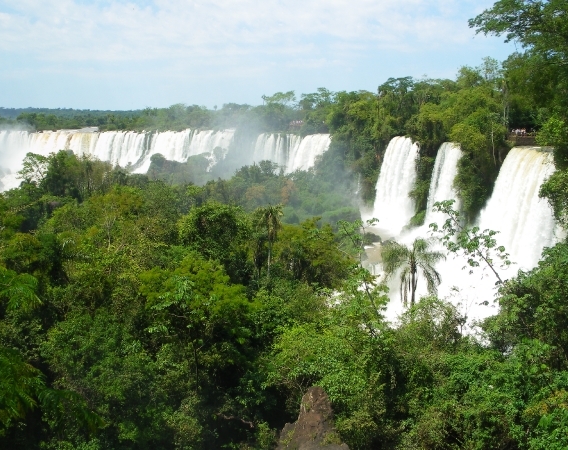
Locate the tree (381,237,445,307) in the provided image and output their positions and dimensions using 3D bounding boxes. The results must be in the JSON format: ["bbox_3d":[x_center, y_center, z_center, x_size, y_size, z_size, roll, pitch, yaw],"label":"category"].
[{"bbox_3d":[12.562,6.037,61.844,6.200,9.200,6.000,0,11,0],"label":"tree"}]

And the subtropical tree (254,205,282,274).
[{"bbox_3d":[-2.186,3.148,89.101,4.000,12.000,4.000,0,11,0],"label":"subtropical tree"}]

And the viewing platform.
[{"bbox_3d":[50.663,-18.192,132.000,6.000,3.200,3.500,3,11,17],"label":"viewing platform"}]

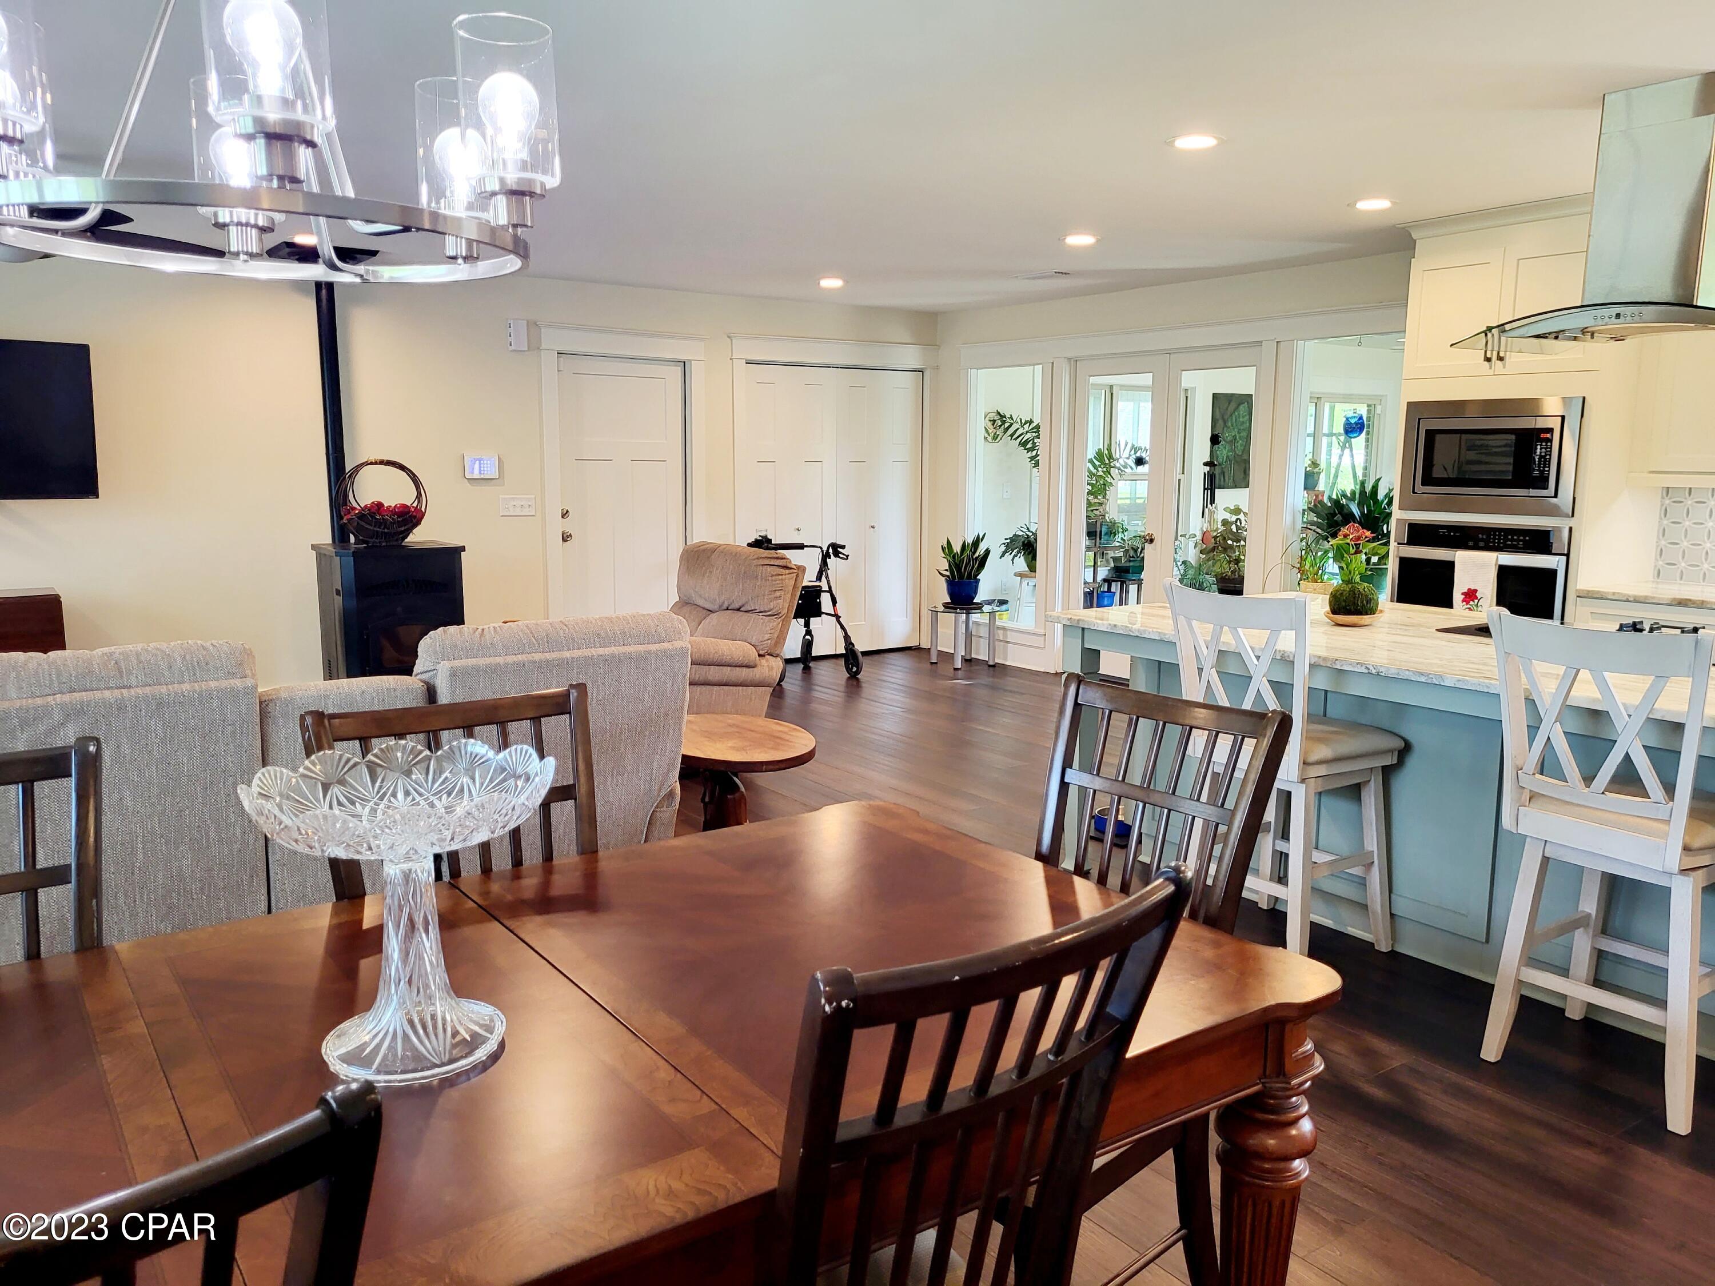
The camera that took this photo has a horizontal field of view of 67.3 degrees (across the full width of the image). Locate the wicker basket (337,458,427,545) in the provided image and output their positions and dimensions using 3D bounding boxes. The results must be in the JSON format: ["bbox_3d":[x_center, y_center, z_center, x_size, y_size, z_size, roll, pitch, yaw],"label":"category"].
[{"bbox_3d":[-2.484,-0.730,6.739,0.455,0.440,0.370,-6,10,-34],"label":"wicker basket"}]

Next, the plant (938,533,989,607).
[{"bbox_3d":[0.722,-0.491,8.787,0.340,0.501,0.340,0,8,0],"label":"plant"}]

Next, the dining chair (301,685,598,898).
[{"bbox_3d":[-0.592,0.627,2.205,0.500,1.000,0.560,-5,10,-34],"label":"dining chair"}]

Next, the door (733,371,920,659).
[{"bbox_3d":[-0.158,-0.915,9.100,1.500,2.030,0.060,-5,10,-34],"label":"door"}]

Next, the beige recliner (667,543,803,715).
[{"bbox_3d":[-0.800,-0.005,6.399,0.950,1.020,0.900,-4,9,-27],"label":"beige recliner"}]

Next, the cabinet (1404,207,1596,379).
[{"bbox_3d":[2.873,-1.428,5.435,0.600,0.620,0.810,-5,10,-34],"label":"cabinet"}]

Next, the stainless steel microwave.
[{"bbox_3d":[2.811,-0.799,5.532,0.420,0.472,0.755,-6,10,-34],"label":"stainless steel microwave"}]

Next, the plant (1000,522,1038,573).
[{"bbox_3d":[1.298,-0.702,9.387,0.480,0.380,0.460,1,9,8],"label":"plant"}]

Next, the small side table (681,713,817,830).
[{"bbox_3d":[-0.417,0.581,4.304,0.530,0.550,0.740,-4,9,-24],"label":"small side table"}]

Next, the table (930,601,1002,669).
[{"bbox_3d":[0.738,-0.049,8.973,0.500,0.410,0.500,0,9,0],"label":"table"}]

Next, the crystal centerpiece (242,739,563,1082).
[{"bbox_3d":[-0.544,0.322,1.566,0.357,0.336,0.357,-6,10,-34],"label":"crystal centerpiece"}]

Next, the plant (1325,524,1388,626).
[{"bbox_3d":[1.621,-0.231,4.166,0.201,0.336,0.201,-5,10,-34],"label":"plant"}]

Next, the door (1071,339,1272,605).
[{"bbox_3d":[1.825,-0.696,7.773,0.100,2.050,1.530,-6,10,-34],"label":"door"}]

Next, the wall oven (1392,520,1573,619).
[{"bbox_3d":[2.839,-0.163,5.624,0.600,0.720,0.765,-5,10,-34],"label":"wall oven"}]

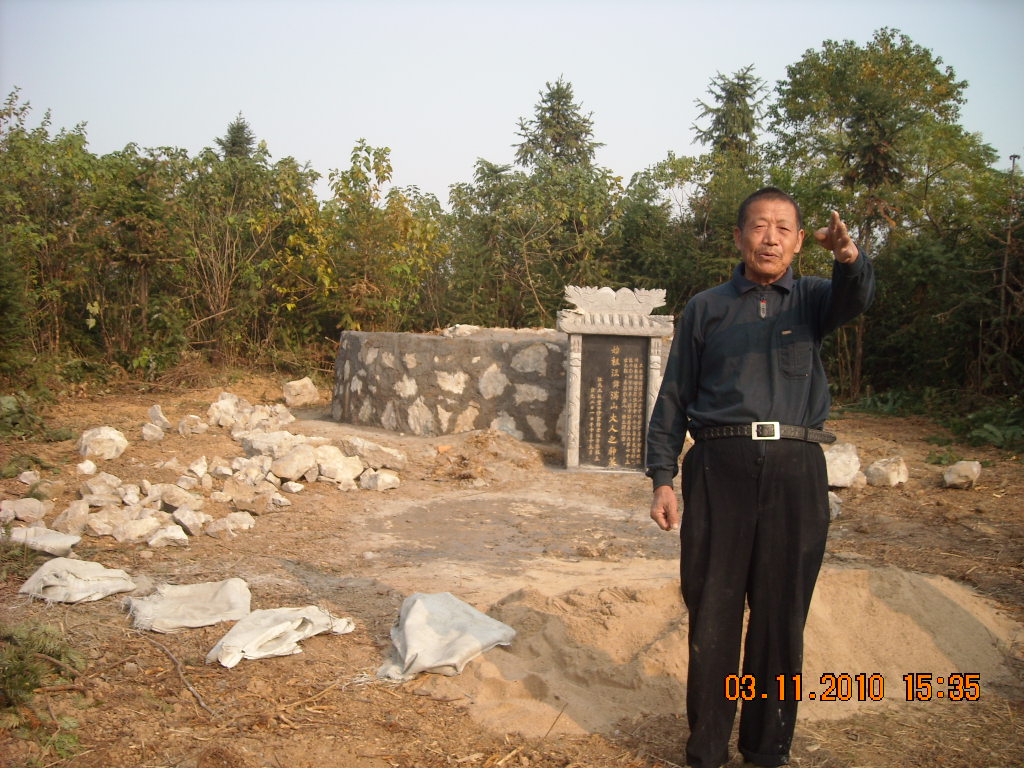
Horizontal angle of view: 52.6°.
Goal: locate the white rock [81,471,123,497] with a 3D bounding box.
[{"bbox_3d":[-2.465,0.596,6.220,0.250,0.145,0.200,-2,7,-22],"label":"white rock"}]

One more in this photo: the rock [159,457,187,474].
[{"bbox_3d":[-2.461,0.591,7.505,0.188,0.114,0.160,-1,6,-18],"label":"rock"}]

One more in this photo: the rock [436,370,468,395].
[{"bbox_3d":[-0.453,-0.013,7.900,0.240,0.180,0.150,2,7,9],"label":"rock"}]

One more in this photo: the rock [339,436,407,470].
[{"bbox_3d":[-1.055,0.526,7.830,0.509,0.241,0.280,2,5,12],"label":"rock"}]

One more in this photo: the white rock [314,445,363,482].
[{"bbox_3d":[-1.126,0.516,6.724,0.303,0.238,0.227,1,7,0],"label":"white rock"}]

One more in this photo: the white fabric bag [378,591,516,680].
[{"bbox_3d":[-0.228,0.889,3.686,0.464,0.231,0.365,1,5,-3],"label":"white fabric bag"}]

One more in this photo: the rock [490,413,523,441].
[{"bbox_3d":[-0.040,0.317,7.750,0.235,0.205,0.160,2,7,9],"label":"rock"}]

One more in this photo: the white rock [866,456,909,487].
[{"bbox_3d":[2.567,0.596,7.080,0.280,0.190,0.220,3,7,20],"label":"white rock"}]

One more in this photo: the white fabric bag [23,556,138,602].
[{"bbox_3d":[-1.873,0.843,4.500,0.480,0.130,0.340,-1,7,-19],"label":"white fabric bag"}]

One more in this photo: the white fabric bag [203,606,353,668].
[{"bbox_3d":[-0.852,0.928,3.834,0.503,0.110,0.400,-4,8,-35],"label":"white fabric bag"}]

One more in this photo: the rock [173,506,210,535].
[{"bbox_3d":[-1.771,0.754,5.721,0.199,0.142,0.169,0,5,-17],"label":"rock"}]

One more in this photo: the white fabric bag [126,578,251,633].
[{"bbox_3d":[-1.311,0.890,4.194,0.469,0.090,0.480,-1,7,-20],"label":"white fabric bag"}]

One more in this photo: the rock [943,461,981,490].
[{"bbox_3d":[3.261,0.662,7.494,0.275,0.202,0.234,3,6,24],"label":"rock"}]

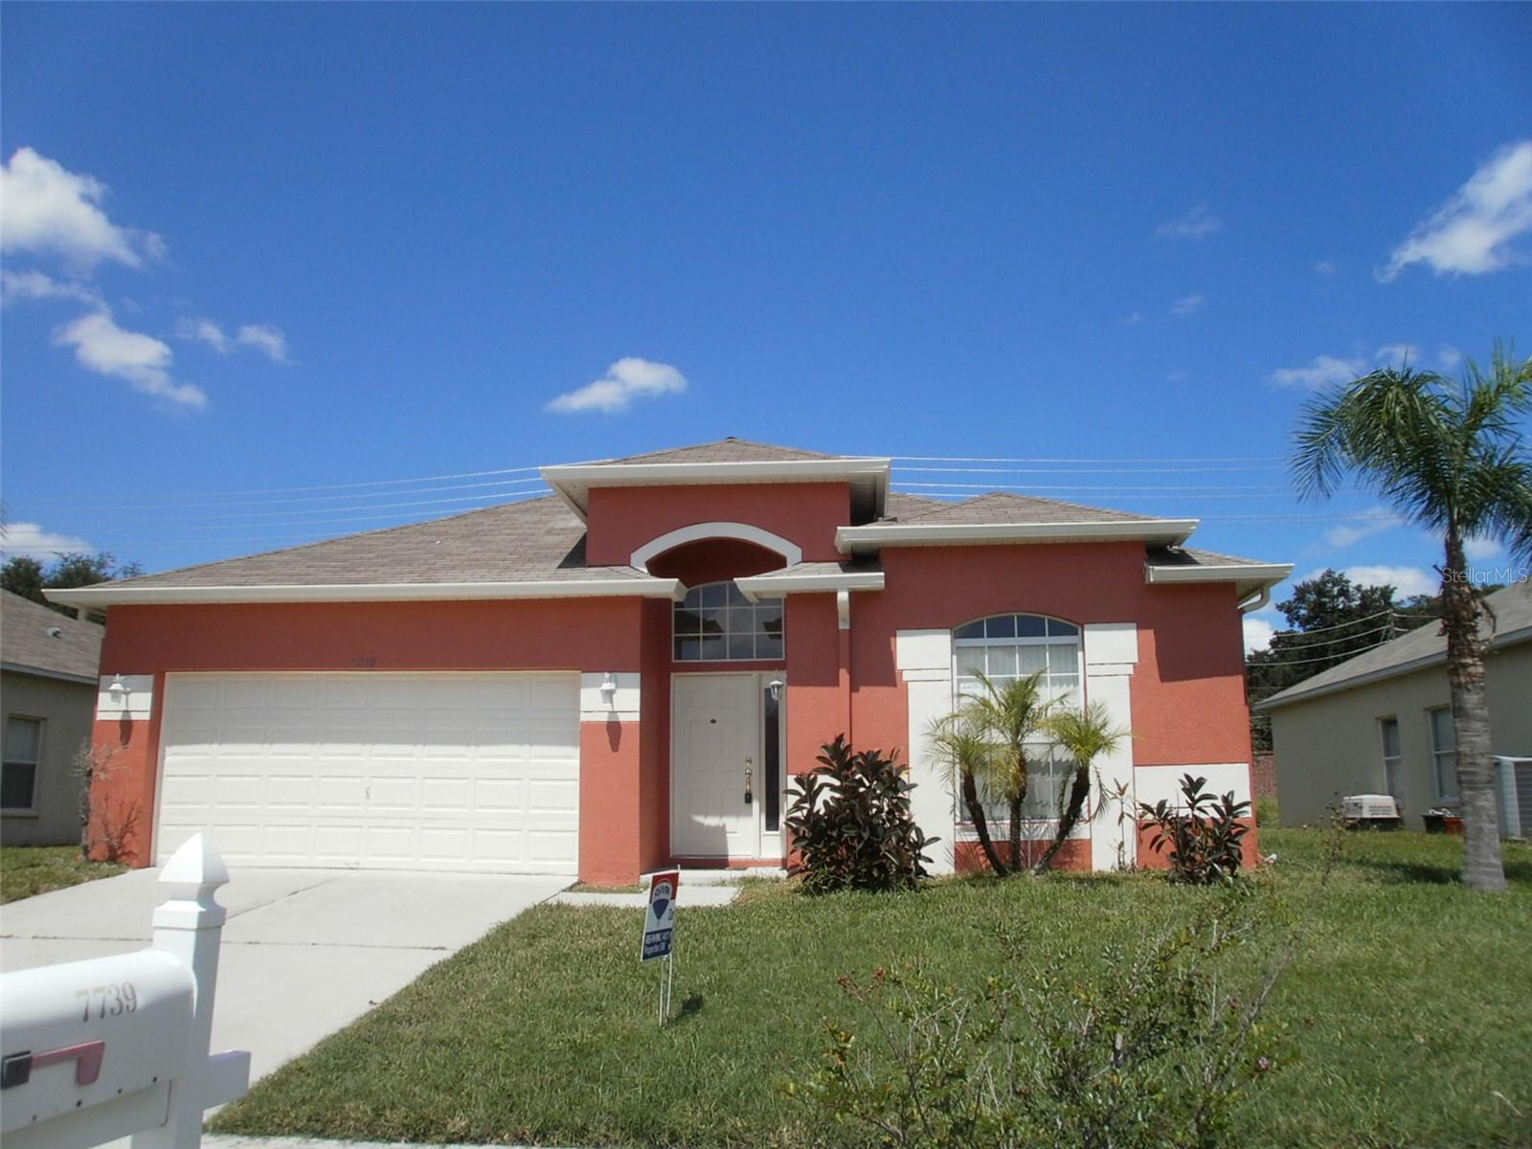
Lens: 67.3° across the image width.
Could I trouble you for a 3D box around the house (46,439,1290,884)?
[{"bbox_3d":[-0.771,1.430,18.364,13.200,5.700,13.000,-1,-10,5],"label":"house"}]

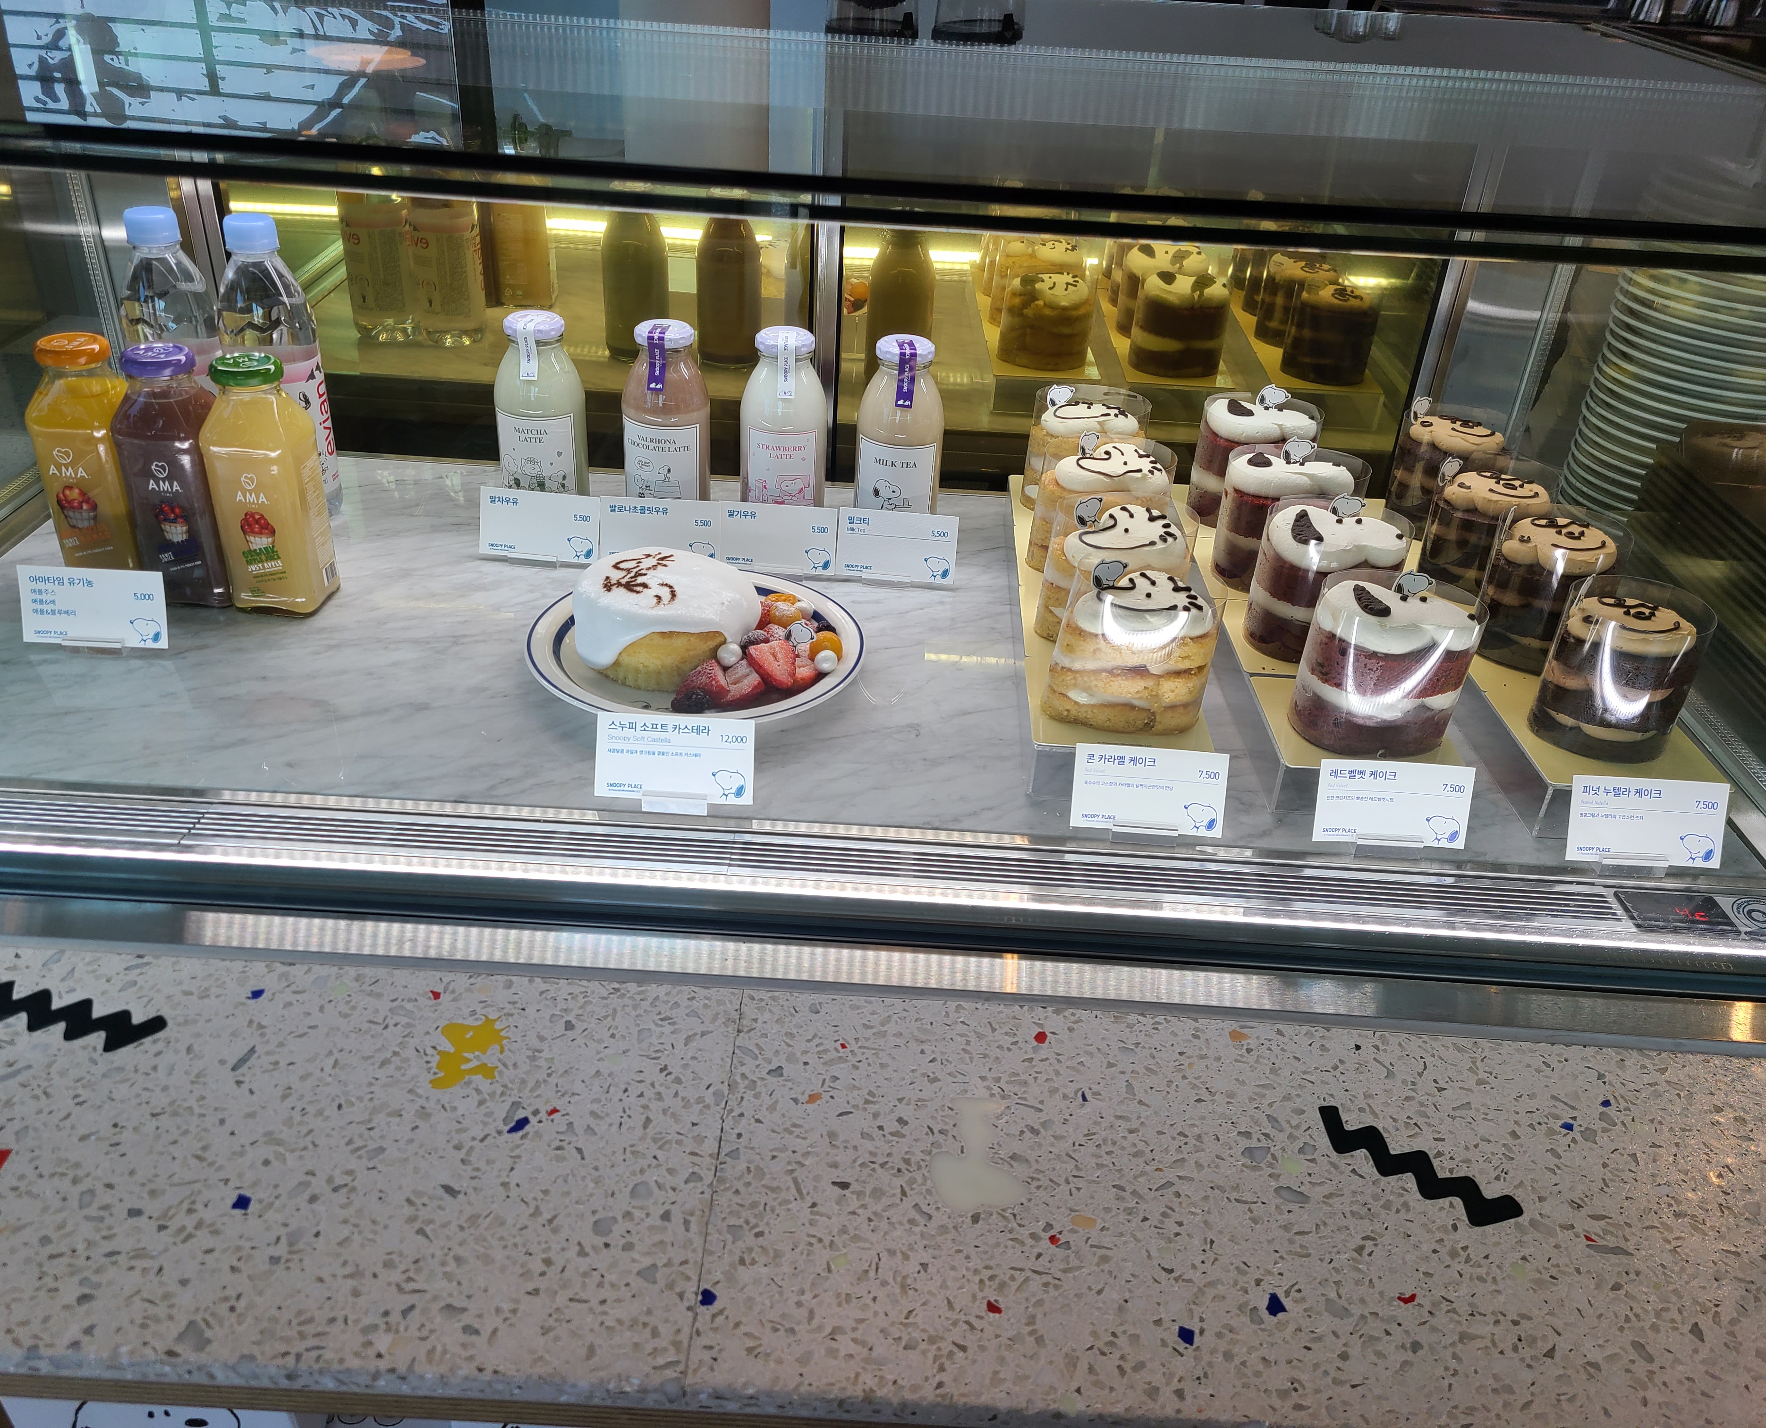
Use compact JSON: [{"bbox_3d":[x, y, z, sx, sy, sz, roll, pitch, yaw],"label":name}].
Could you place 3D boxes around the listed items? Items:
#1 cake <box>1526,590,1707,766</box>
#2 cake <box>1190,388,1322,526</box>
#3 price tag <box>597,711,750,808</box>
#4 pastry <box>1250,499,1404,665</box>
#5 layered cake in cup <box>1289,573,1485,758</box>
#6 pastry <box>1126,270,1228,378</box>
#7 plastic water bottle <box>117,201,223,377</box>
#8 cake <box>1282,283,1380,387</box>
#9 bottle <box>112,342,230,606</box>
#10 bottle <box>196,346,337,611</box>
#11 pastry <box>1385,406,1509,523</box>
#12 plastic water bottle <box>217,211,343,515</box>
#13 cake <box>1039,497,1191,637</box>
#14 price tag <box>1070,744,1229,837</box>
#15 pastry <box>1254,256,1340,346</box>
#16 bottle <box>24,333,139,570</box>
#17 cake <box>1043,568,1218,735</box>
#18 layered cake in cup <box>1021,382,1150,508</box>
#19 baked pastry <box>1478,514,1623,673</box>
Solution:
[{"bbox_3d":[0.427,-0.023,0.833,0.079,0.075,0.075,4,32,0],"label":"cake"},{"bbox_3d":[0.281,-0.190,1.082,0.090,0.084,0.077,4,32,0],"label":"cake"},{"bbox_3d":[-0.114,0.025,0.789,0.087,0.049,0.008,3,12,0],"label":"price tag"},{"bbox_3d":[0.282,-0.085,0.910,0.091,0.084,0.077,4,32,0],"label":"pastry"},{"bbox_3d":[0.290,-0.030,0.828,0.092,0.084,0.072,3,32,0],"label":"layered cake in cup"},{"bbox_3d":[0.292,-0.382,1.403,0.092,0.084,0.072,3,32,0],"label":"pastry"},{"bbox_3d":[-0.513,-0.255,1.046,0.067,0.216,0.067,4,32,0],"label":"plastic water bottle"},{"bbox_3d":[0.437,-0.366,1.390,0.079,0.077,0.076,4,32,0],"label":"cake"},{"bbox_3d":[-0.465,-0.158,0.951,0.059,0.167,0.059,2,32,-3],"label":"bottle"},{"bbox_3d":[-0.406,-0.152,0.946,0.059,0.167,0.059,2,32,-3],"label":"bottle"},{"bbox_3d":[0.430,-0.183,1.085,0.081,0.084,0.075,4,32,0],"label":"pastry"},{"bbox_3d":[-0.444,-0.250,1.046,0.067,0.216,0.067,4,32,0],"label":"plastic water bottle"},{"bbox_3d":[0.150,-0.091,0.915,0.092,0.084,0.072,3,32,0],"label":"cake"},{"bbox_3d":[0.145,0.044,0.779,0.084,0.048,0.009,4,8,1],"label":"price tag"},{"bbox_3d":[0.438,-0.427,1.490,0.087,0.084,0.072,3,32,0],"label":"pastry"},{"bbox_3d":[-0.521,-0.166,0.951,0.058,0.164,0.058,2,32,-2],"label":"bottle"},{"bbox_3d":[0.143,-0.038,0.826,0.098,0.078,0.071,4,32,0],"label":"cake"},{"bbox_3d":[0.155,-0.200,1.093,0.092,0.084,0.072,3,32,0],"label":"layered cake in cup"},{"bbox_3d":[0.426,-0.080,0.916,0.081,0.084,0.078,4,32,0],"label":"baked pastry"}]

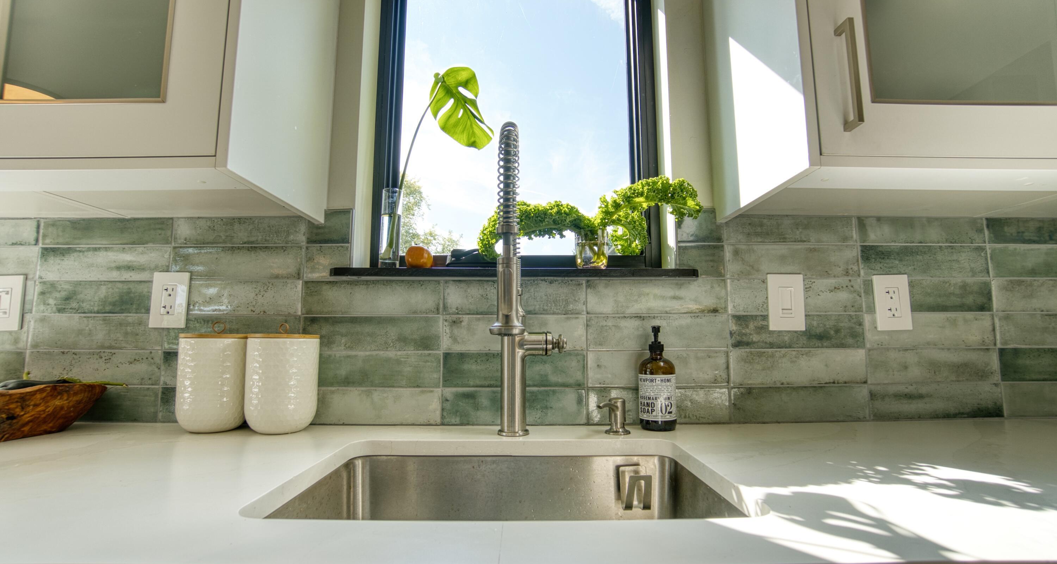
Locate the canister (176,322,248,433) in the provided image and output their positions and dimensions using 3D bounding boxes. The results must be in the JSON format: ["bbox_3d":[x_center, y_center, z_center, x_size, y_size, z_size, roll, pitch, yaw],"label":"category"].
[{"bbox_3d":[-0.616,0.188,0.857,0.124,0.212,0.124,0,-6,0],"label":"canister"}]

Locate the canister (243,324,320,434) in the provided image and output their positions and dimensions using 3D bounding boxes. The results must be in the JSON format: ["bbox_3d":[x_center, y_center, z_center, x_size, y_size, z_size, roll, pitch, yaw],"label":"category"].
[{"bbox_3d":[-0.483,0.187,0.855,0.124,0.212,0.124,0,-6,0],"label":"canister"}]

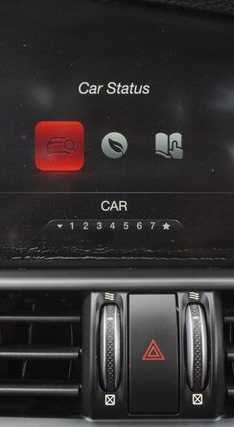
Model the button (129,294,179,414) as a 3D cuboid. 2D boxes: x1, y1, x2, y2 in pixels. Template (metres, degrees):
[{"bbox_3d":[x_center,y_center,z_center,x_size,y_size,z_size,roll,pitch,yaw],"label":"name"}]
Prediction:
[{"bbox_3d":[0.016,0.060,0.328,0.021,0.051,0.008,0,-14,0],"label":"button"}]

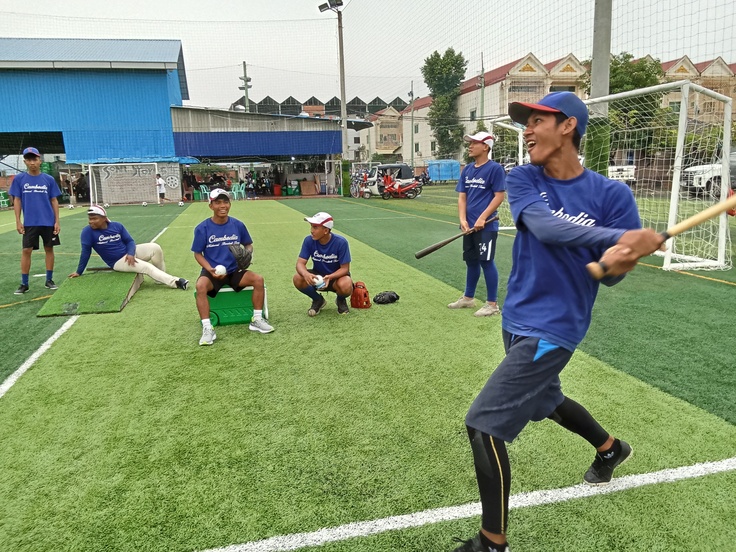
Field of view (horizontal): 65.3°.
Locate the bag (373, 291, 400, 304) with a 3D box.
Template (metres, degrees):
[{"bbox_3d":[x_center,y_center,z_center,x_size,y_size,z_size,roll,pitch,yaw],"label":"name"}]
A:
[{"bbox_3d":[0.180,0.210,6.027,0.270,0.120,0.200,-4,11,-14],"label":"bag"}]

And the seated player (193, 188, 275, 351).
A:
[{"bbox_3d":[-1.180,-0.149,5.012,0.680,1.250,0.900,-4,11,-14],"label":"seated player"}]

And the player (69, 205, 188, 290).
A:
[{"bbox_3d":[-2.932,-0.329,6.965,1.420,0.980,0.720,-4,11,-17],"label":"player"}]

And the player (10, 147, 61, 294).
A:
[{"bbox_3d":[-4.087,-0.687,7.038,0.570,1.710,0.330,-8,12,-31],"label":"player"}]

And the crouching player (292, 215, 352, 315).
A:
[{"bbox_3d":[-0.440,-0.153,5.723,0.580,0.970,0.620,-2,10,-2],"label":"crouching player"}]

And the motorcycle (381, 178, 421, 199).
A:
[{"bbox_3d":[1.531,-4.306,28.096,1.900,1.040,0.680,-4,11,-14],"label":"motorcycle"}]

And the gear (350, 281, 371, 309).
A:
[{"bbox_3d":[-0.066,0.180,5.803,0.200,0.270,0.150,-4,11,-14],"label":"gear"}]

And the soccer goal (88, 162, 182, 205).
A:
[{"bbox_3d":[-11.714,-4.437,27.751,3.100,2.000,1.050,-4,11,-14],"label":"soccer goal"}]

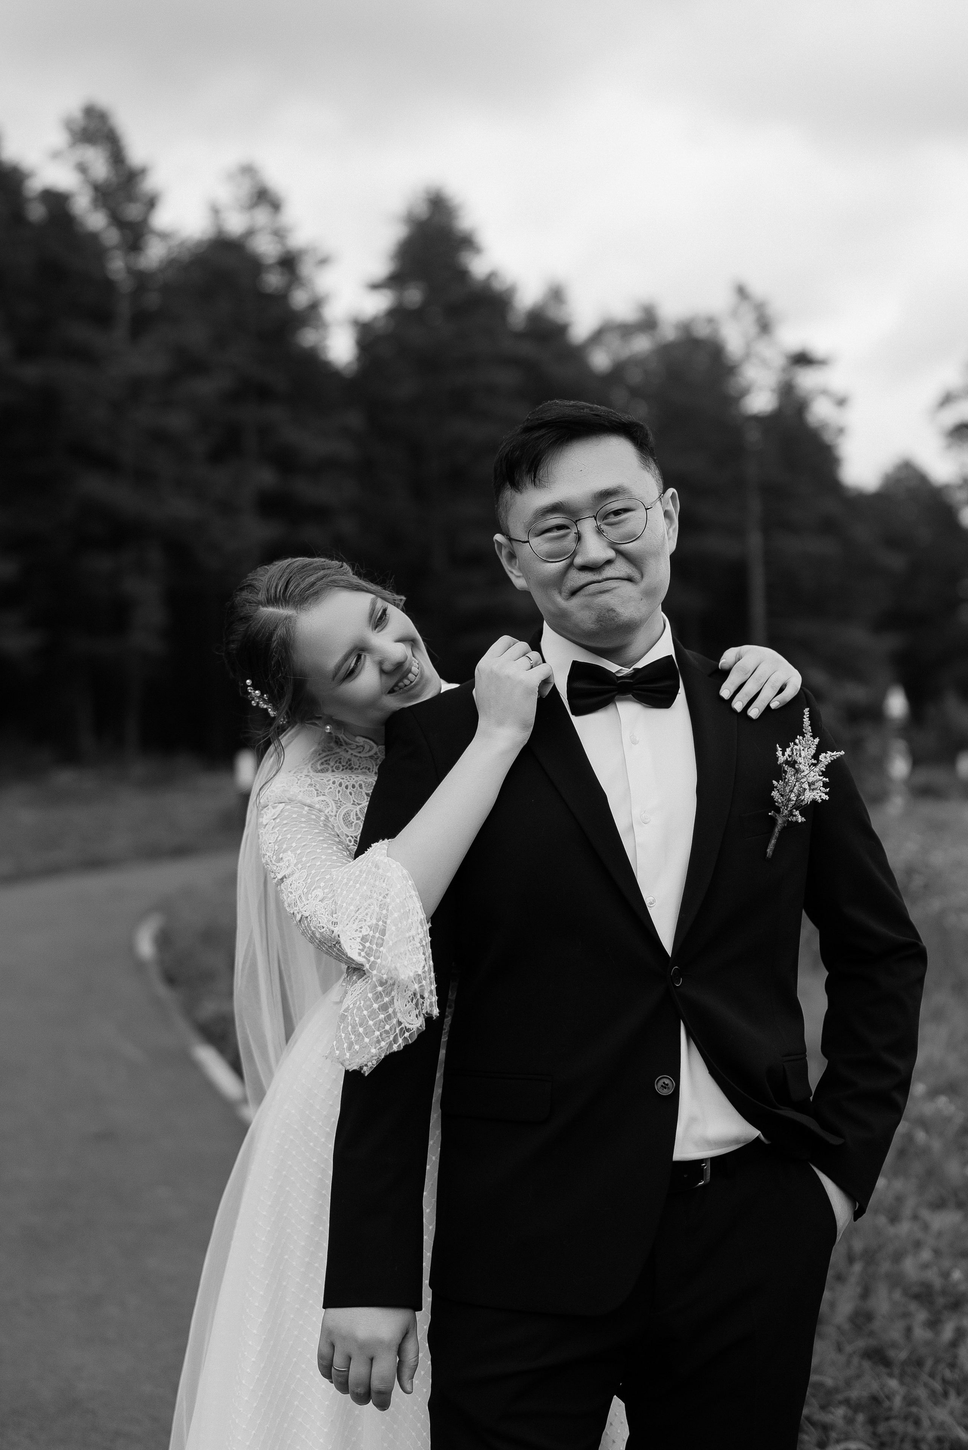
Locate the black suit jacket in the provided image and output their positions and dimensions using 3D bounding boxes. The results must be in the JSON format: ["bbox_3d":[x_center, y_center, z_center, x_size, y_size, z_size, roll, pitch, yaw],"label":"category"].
[{"bbox_3d":[0.152,0.258,1.490,0.600,0.710,0.310,0,0,-12],"label":"black suit jacket"}]

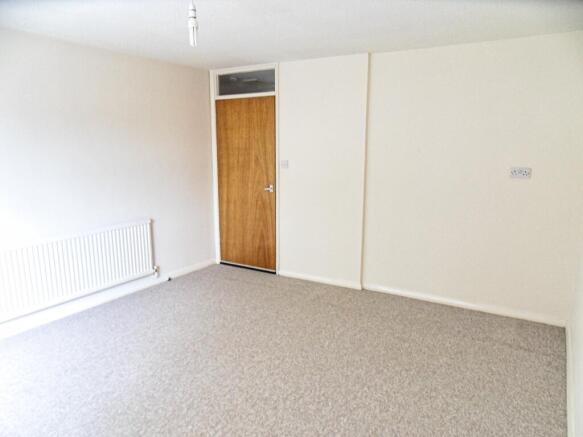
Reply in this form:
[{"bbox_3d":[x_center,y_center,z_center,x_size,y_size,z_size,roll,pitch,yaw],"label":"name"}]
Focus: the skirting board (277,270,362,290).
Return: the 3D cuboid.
[{"bbox_3d":[0.297,0.651,4.379,0.990,0.072,0.018,6,12,30],"label":"skirting board"}]

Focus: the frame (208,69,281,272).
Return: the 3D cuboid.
[{"bbox_3d":[-0.516,-0.546,4.693,0.945,2.306,0.100,6,12,30],"label":"frame"}]

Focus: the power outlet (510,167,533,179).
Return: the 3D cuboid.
[{"bbox_3d":[1.885,-0.369,3.316,0.146,0.086,0.016,6,12,30],"label":"power outlet"}]

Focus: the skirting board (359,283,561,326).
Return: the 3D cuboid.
[{"bbox_3d":[1.502,0.771,3.752,1.744,0.072,0.018,6,12,30],"label":"skirting board"}]

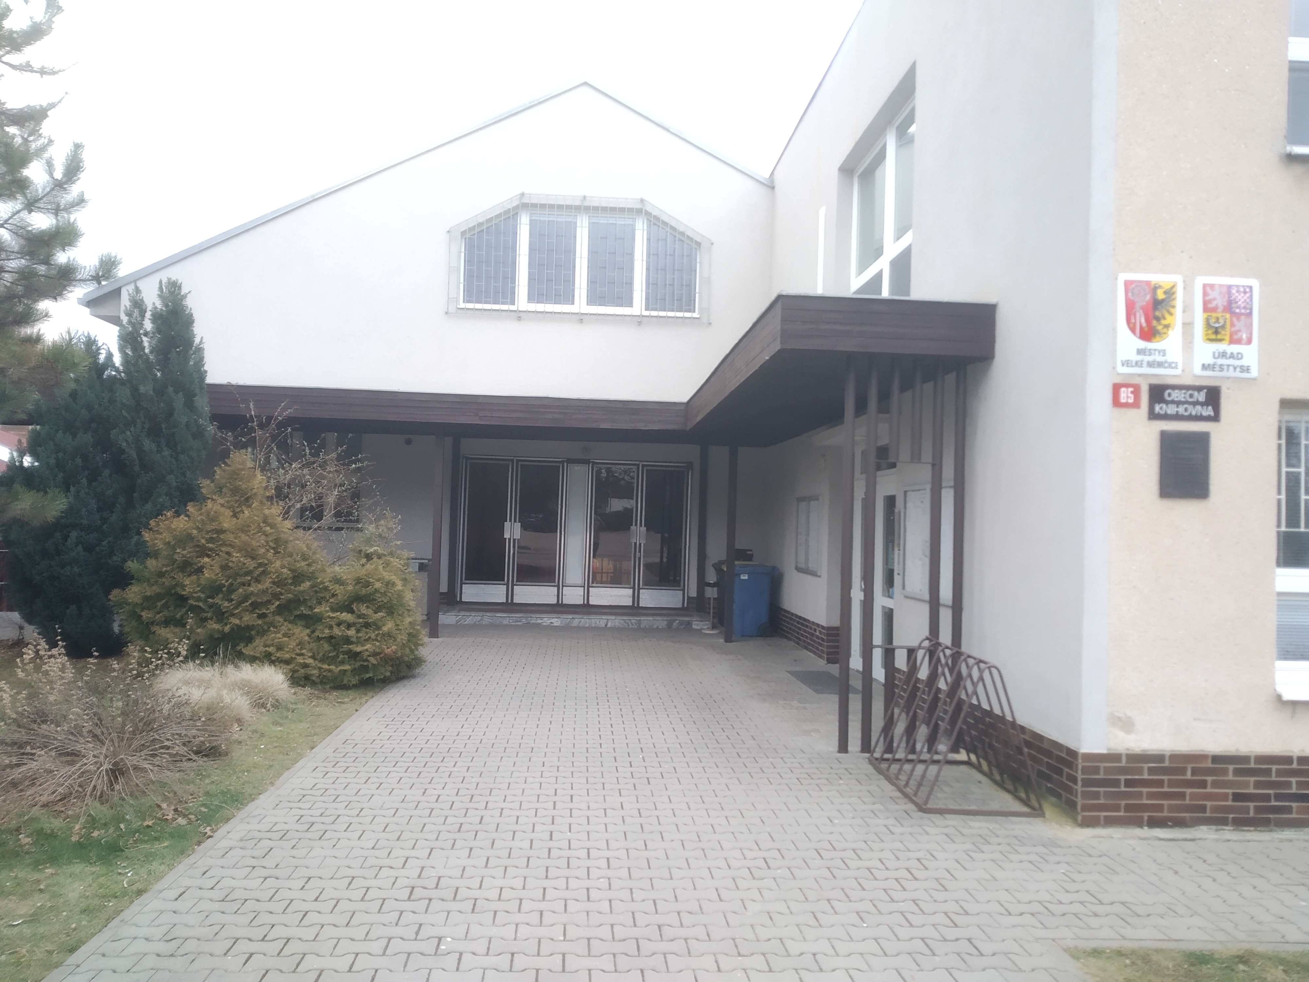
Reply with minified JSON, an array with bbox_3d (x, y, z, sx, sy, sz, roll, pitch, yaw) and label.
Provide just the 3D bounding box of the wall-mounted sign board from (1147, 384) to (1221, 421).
[{"bbox_3d":[3.170,-0.525,5.874,0.447,0.213,0.020,2,-2,-4],"label":"wall-mounted sign board"}]

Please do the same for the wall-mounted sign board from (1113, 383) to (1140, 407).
[{"bbox_3d":[2.813,-0.566,5.852,0.173,0.147,0.020,2,-2,-4],"label":"wall-mounted sign board"}]

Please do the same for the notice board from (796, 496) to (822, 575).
[{"bbox_3d":[2.033,0.588,13.134,0.080,1.040,1.460,2,-2,-4],"label":"notice board"}]

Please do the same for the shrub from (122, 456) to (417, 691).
[{"bbox_3d":[-4.194,0.744,10.612,3.350,2.300,2.300,2,-2,-4],"label":"shrub"}]

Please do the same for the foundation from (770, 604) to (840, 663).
[{"bbox_3d":[2.067,1.948,13.968,0.200,0.450,3.950,2,-2,-4],"label":"foundation"}]

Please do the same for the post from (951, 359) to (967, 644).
[{"bbox_3d":[2.331,0.507,7.551,0.057,2.987,0.057,2,-2,-4],"label":"post"}]

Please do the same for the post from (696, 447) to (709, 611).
[{"bbox_3d":[0.783,0.622,16.226,0.140,2.770,0.140,2,-2,-4],"label":"post"}]

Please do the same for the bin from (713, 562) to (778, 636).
[{"bbox_3d":[1.479,1.660,14.977,0.740,1.075,0.580,2,-2,-4],"label":"bin"}]

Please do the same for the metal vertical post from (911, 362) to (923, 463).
[{"bbox_3d":[2.021,-0.606,7.564,0.057,0.780,0.057,2,-2,-4],"label":"metal vertical post"}]

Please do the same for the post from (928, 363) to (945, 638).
[{"bbox_3d":[2.156,0.502,7.539,0.057,2.987,0.057,2,-2,-4],"label":"post"}]

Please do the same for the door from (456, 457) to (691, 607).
[{"bbox_3d":[-1.300,0.681,16.237,3.740,2.400,0.120,2,-2,-4],"label":"door"}]

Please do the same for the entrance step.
[{"bbox_3d":[-1.260,2.058,15.813,4.330,0.165,0.900,2,-2,-4],"label":"entrance step"}]

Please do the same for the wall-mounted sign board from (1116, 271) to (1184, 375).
[{"bbox_3d":[2.961,-0.994,5.874,0.405,0.602,0.020,2,-2,-4],"label":"wall-mounted sign board"}]

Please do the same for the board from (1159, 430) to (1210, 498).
[{"bbox_3d":[3.164,-0.157,5.864,0.308,0.400,0.030,2,-2,-4],"label":"board"}]

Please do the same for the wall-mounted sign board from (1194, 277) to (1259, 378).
[{"bbox_3d":[3.437,-0.981,5.905,0.401,0.600,0.020,2,-2,-4],"label":"wall-mounted sign board"}]

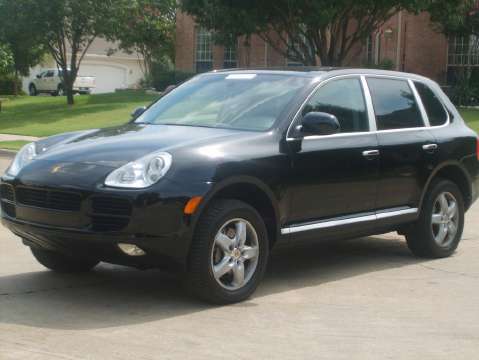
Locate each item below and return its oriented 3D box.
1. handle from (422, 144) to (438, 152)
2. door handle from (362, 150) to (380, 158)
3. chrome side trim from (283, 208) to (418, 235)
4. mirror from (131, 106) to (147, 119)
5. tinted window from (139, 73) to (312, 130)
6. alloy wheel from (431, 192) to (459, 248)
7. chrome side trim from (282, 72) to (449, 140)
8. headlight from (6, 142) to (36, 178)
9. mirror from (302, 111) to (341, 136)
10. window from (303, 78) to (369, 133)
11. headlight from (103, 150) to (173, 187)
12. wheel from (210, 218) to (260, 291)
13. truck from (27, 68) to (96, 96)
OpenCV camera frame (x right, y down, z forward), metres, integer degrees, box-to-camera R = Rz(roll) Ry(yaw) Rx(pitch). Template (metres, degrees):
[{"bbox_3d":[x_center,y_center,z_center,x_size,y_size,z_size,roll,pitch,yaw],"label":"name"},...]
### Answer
[{"bbox_3d":[1.678,-0.286,8.772,0.050,0.050,0.210,5,7,41],"label":"handle"},{"bbox_3d":[1.065,-0.215,8.075,0.050,0.050,0.210,5,7,41],"label":"door handle"},{"bbox_3d":[0.921,0.317,7.895,0.050,0.065,1.895,6,7,41],"label":"chrome side trim"},{"bbox_3d":[-0.834,-0.557,8.742,0.270,0.180,0.140,5,7,41],"label":"mirror"},{"bbox_3d":[-0.133,-0.646,7.981,1.490,0.465,0.840,6,7,41],"label":"tinted window"},{"bbox_3d":[1.787,0.352,9.097,0.210,0.500,0.500,5,7,41],"label":"alloy wheel"},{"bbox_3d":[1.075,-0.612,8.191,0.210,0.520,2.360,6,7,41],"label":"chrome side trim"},{"bbox_3d":[-1.600,-0.159,7.330,0.355,0.250,0.360,6,7,41],"label":"headlight"},{"bbox_3d":[0.601,-0.412,7.362,0.220,0.177,0.230,6,7,41],"label":"mirror"},{"bbox_3d":[0.712,-0.583,7.809,0.050,0.480,0.970,-23,-12,40],"label":"window"},{"bbox_3d":[-0.632,-0.065,6.490,0.355,0.250,0.360,6,7,41],"label":"headlight"},{"bbox_3d":[-0.099,0.504,6.959,0.210,0.500,0.500,5,7,41],"label":"wheel"},{"bbox_3d":[-12.100,-6.600,67.500,1.980,1.900,5.750,-4,7,-41],"label":"truck"}]

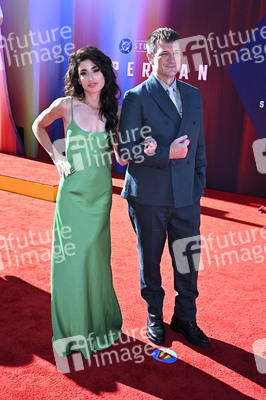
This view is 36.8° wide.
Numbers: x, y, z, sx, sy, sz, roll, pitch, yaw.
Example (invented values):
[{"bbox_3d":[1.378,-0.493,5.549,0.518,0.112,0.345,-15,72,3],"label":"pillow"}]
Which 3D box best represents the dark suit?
[{"bbox_3d":[0.163,0.041,2.310,0.520,1.470,0.380,-1,13,-20],"label":"dark suit"}]

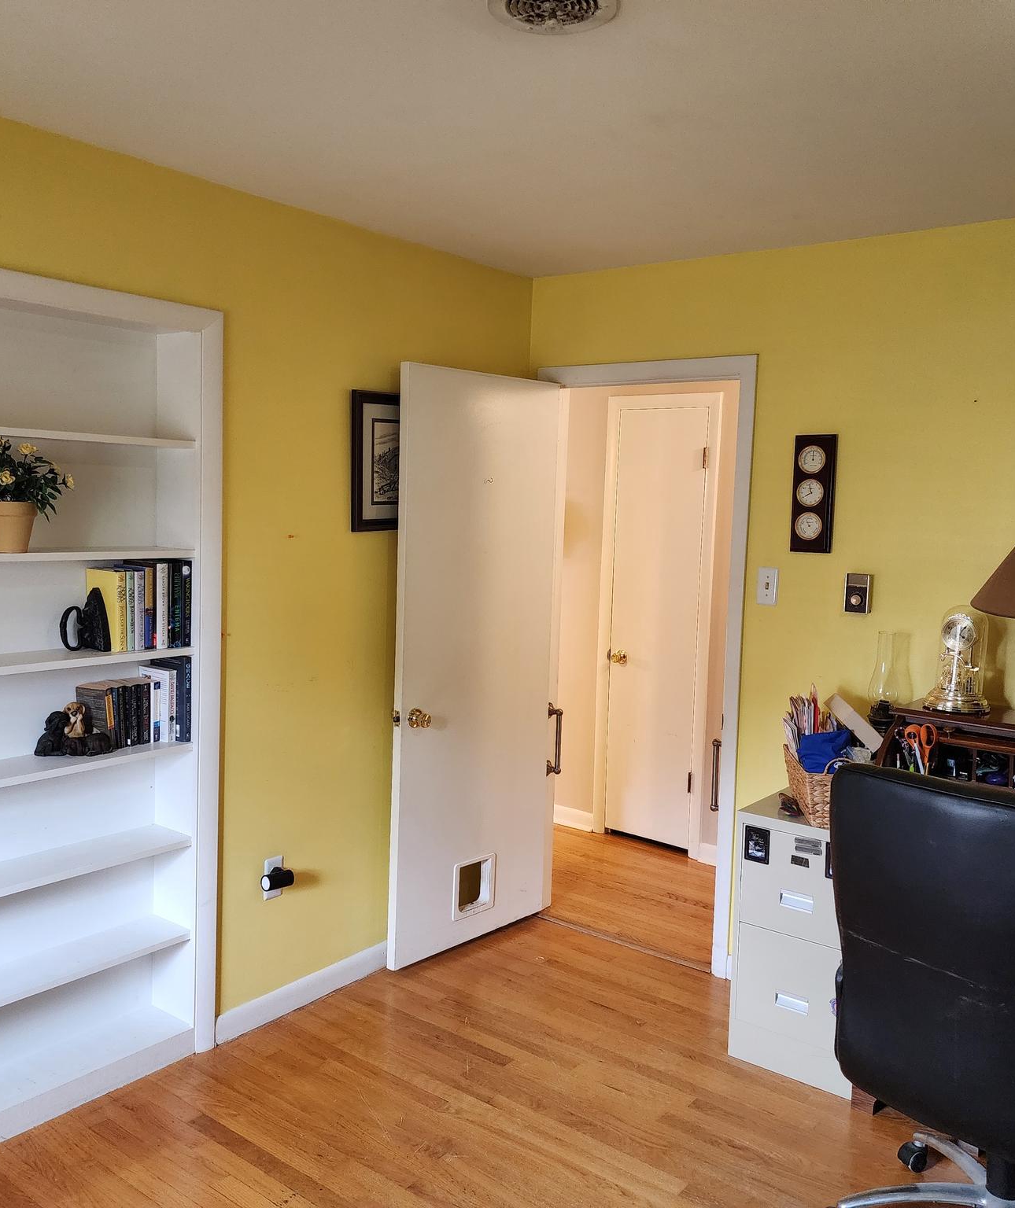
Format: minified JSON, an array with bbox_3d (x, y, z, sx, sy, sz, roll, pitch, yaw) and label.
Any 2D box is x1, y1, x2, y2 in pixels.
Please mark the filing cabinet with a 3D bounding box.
[{"bbox_3d":[0.952,0.971,3.199,0.377,0.736,0.456,6,7,38],"label":"filing cabinet"}]

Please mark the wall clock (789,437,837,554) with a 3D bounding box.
[{"bbox_3d":[0.968,-0.348,3.392,0.132,0.369,0.032,6,7,38],"label":"wall clock"}]

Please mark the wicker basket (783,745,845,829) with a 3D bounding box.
[{"bbox_3d":[0.955,0.515,3.138,0.220,0.180,0.360,2,5,3],"label":"wicker basket"}]

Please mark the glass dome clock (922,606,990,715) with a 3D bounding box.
[{"bbox_3d":[1.271,0.149,3.005,0.178,0.294,0.178,6,7,38],"label":"glass dome clock"}]

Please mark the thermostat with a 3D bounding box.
[{"bbox_3d":[1.088,-0.030,3.314,0.074,0.121,0.036,6,7,38],"label":"thermostat"}]

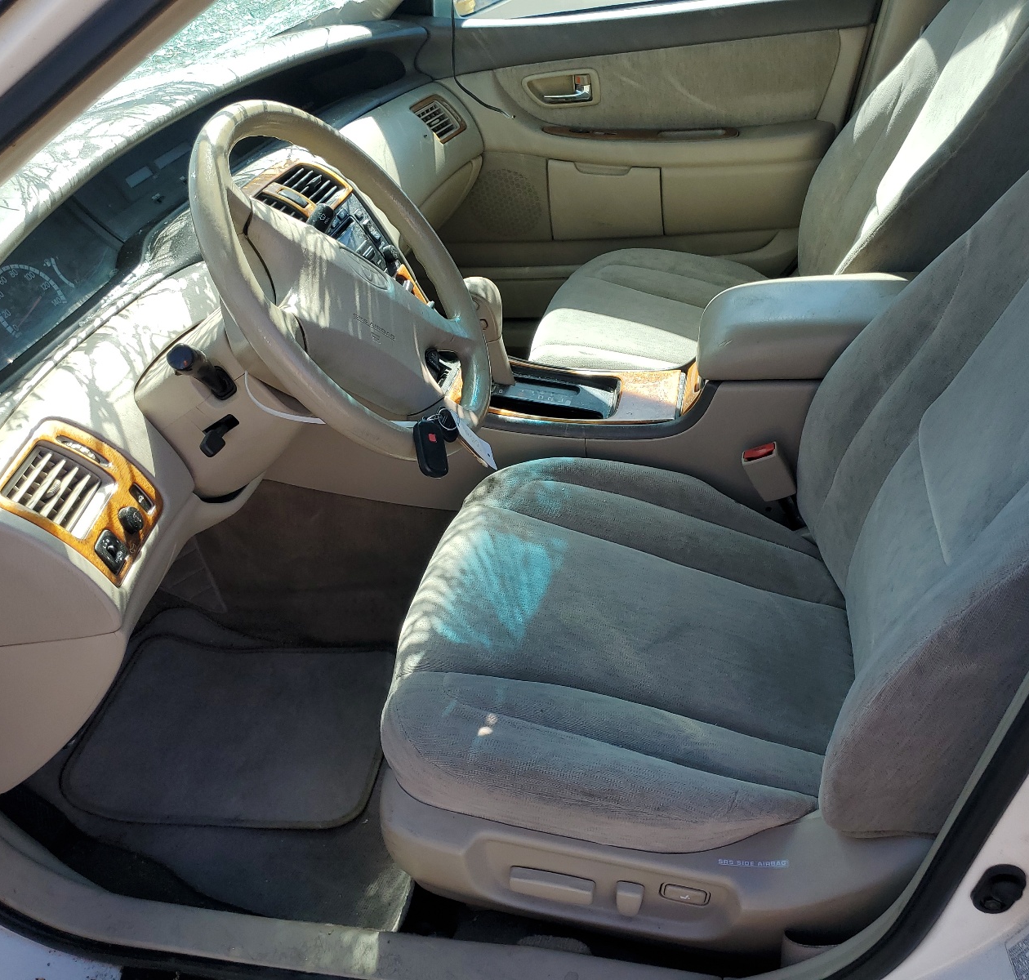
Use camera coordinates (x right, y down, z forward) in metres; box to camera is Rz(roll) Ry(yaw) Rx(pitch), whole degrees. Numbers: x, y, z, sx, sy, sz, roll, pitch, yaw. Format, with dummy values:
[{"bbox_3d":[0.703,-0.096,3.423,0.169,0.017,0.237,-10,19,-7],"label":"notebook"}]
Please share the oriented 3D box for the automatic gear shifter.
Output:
[{"bbox_3d":[-0.037,-0.213,1.370,0.056,0.155,0.045,-6,32,17],"label":"automatic gear shifter"}]

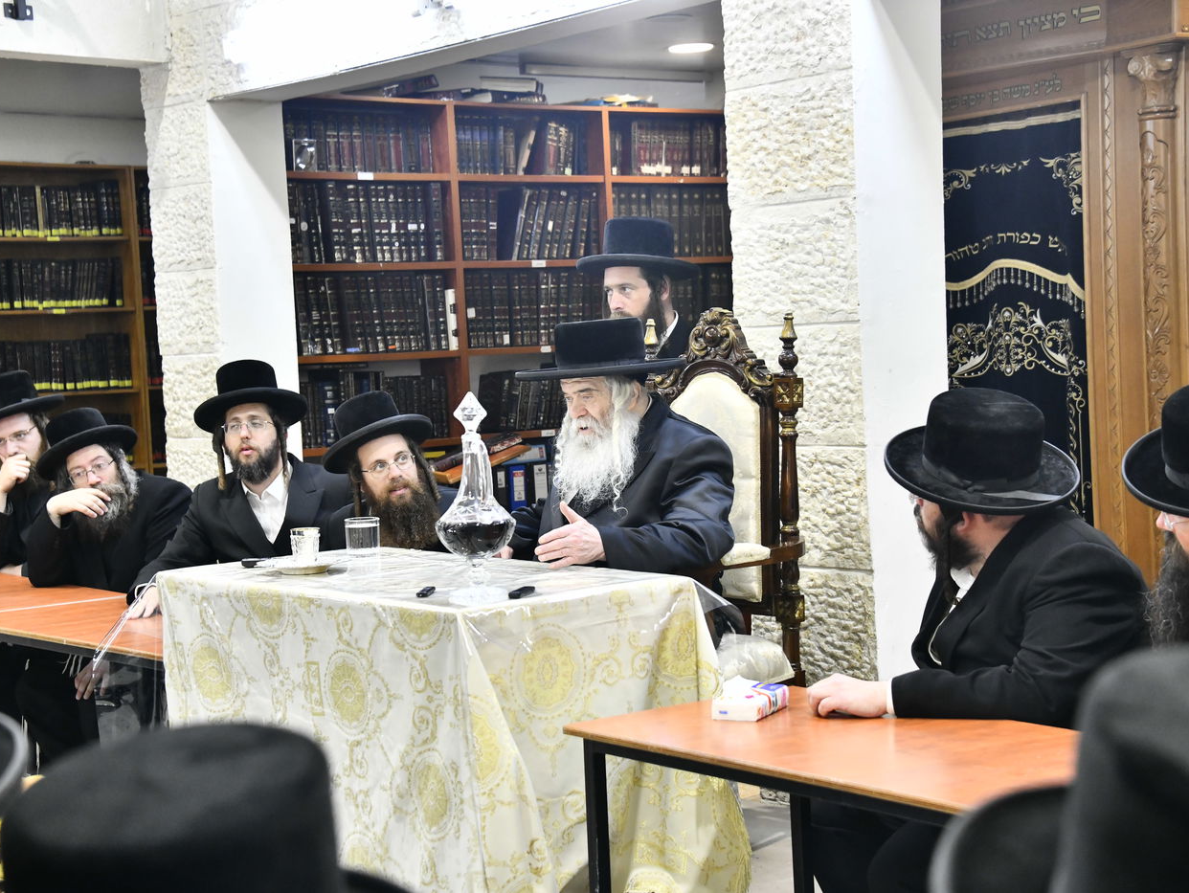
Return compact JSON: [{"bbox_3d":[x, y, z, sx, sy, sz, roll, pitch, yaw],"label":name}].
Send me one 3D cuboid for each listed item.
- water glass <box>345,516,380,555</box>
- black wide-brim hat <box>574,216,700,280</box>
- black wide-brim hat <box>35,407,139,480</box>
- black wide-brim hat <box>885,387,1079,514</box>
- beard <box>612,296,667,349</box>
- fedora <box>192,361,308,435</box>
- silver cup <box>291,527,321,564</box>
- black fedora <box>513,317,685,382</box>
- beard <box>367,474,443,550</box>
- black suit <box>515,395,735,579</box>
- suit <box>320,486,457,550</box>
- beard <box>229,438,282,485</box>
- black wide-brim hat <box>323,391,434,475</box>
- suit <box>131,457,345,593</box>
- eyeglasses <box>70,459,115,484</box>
[{"bbox_3d":[-0.553,0.212,5.150,0.083,0.092,0.083,-3,2,0],"label":"water glass"},{"bbox_3d":[0.124,-0.569,6.150,0.340,0.135,0.370,3,-6,0],"label":"black wide-brim hat"},{"bbox_3d":[-1.564,-0.024,6.600,0.320,0.135,0.345,-17,-18,-9],"label":"black wide-brim hat"},{"bbox_3d":[0.676,-0.009,3.750,0.340,0.135,0.310,1,25,-1],"label":"black wide-brim hat"},{"bbox_3d":[0.119,-0.336,6.080,0.130,0.170,0.150,-5,3,-44],"label":"beard"},{"bbox_3d":[-0.974,-0.153,6.100,0.325,0.135,0.350,-7,-20,6],"label":"fedora"},{"bbox_3d":[-0.647,0.221,4.830,0.066,0.086,0.066,-2,3,0],"label":"silver cup"},{"bbox_3d":[0.007,-0.217,4.850,0.395,0.135,0.345,-4,0,-35],"label":"black fedora"},{"bbox_3d":[-0.486,0.172,5.550,0.185,0.200,0.150,-3,3,-13],"label":"beard"},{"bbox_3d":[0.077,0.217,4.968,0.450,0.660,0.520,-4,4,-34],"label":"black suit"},{"bbox_3d":[-0.530,0.415,5.766,0.500,0.620,0.380,-2,3,8],"label":"suit"},{"bbox_3d":[-0.949,0.044,6.050,0.148,0.135,0.125,-2,3,13],"label":"beard"},{"bbox_3d":[-0.616,-0.053,6.000,0.320,0.135,0.345,-14,-21,-14],"label":"black wide-brim hat"},{"bbox_3d":[-0.973,0.366,6.117,0.580,0.680,0.380,-2,3,8],"label":"suit"},{"bbox_3d":[-1.523,0.076,6.550,0.140,0.045,0.130,-18,-2,-5],"label":"eyeglasses"}]

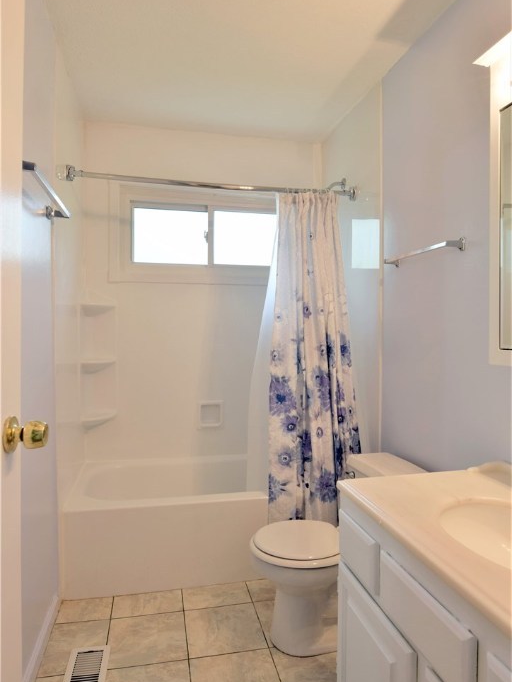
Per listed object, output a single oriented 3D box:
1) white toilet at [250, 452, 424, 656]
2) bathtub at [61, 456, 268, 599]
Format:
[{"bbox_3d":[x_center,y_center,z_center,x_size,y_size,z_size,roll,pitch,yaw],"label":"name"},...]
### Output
[{"bbox_3d":[0.329,0.867,1.861,0.712,0.672,0.441,0,1,-12],"label":"white toilet"},{"bbox_3d":[-0.217,0.979,2.554,1.510,0.418,0.733,0,1,-12],"label":"bathtub"}]

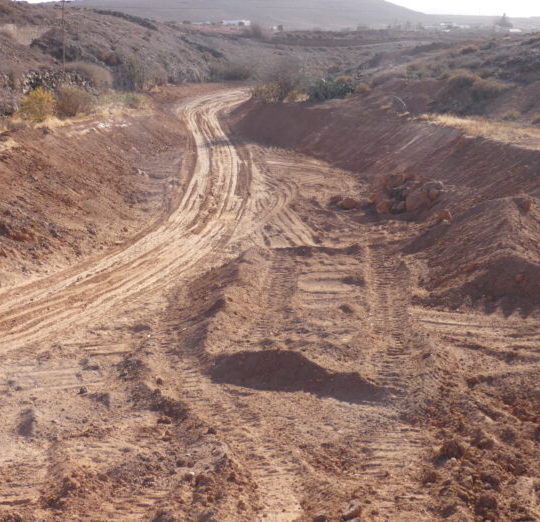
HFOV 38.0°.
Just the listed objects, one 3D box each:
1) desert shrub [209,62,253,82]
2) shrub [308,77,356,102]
[{"bbox_3d":[-4.131,-19.713,82.000,4.600,1.990,3.450,1,17,0],"label":"desert shrub"},{"bbox_3d":[3.922,-10.936,50.000,3.190,1.580,2.390,1,17,0],"label":"shrub"}]

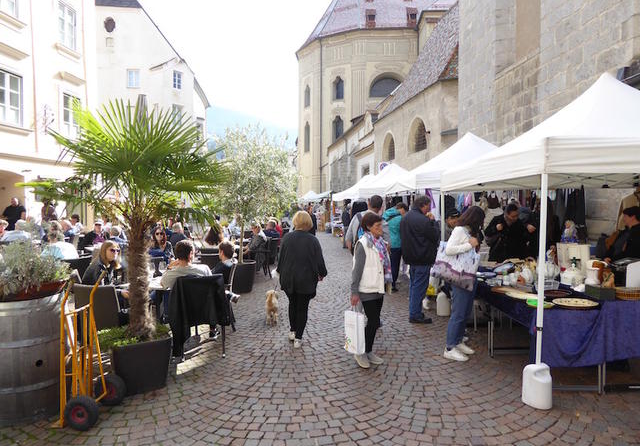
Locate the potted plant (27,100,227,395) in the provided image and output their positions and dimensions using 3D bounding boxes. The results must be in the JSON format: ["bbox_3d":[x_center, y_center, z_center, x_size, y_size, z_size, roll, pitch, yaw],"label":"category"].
[{"bbox_3d":[-1.745,0.175,4.174,1.750,2.500,1.700,-1,2,-38],"label":"potted plant"}]

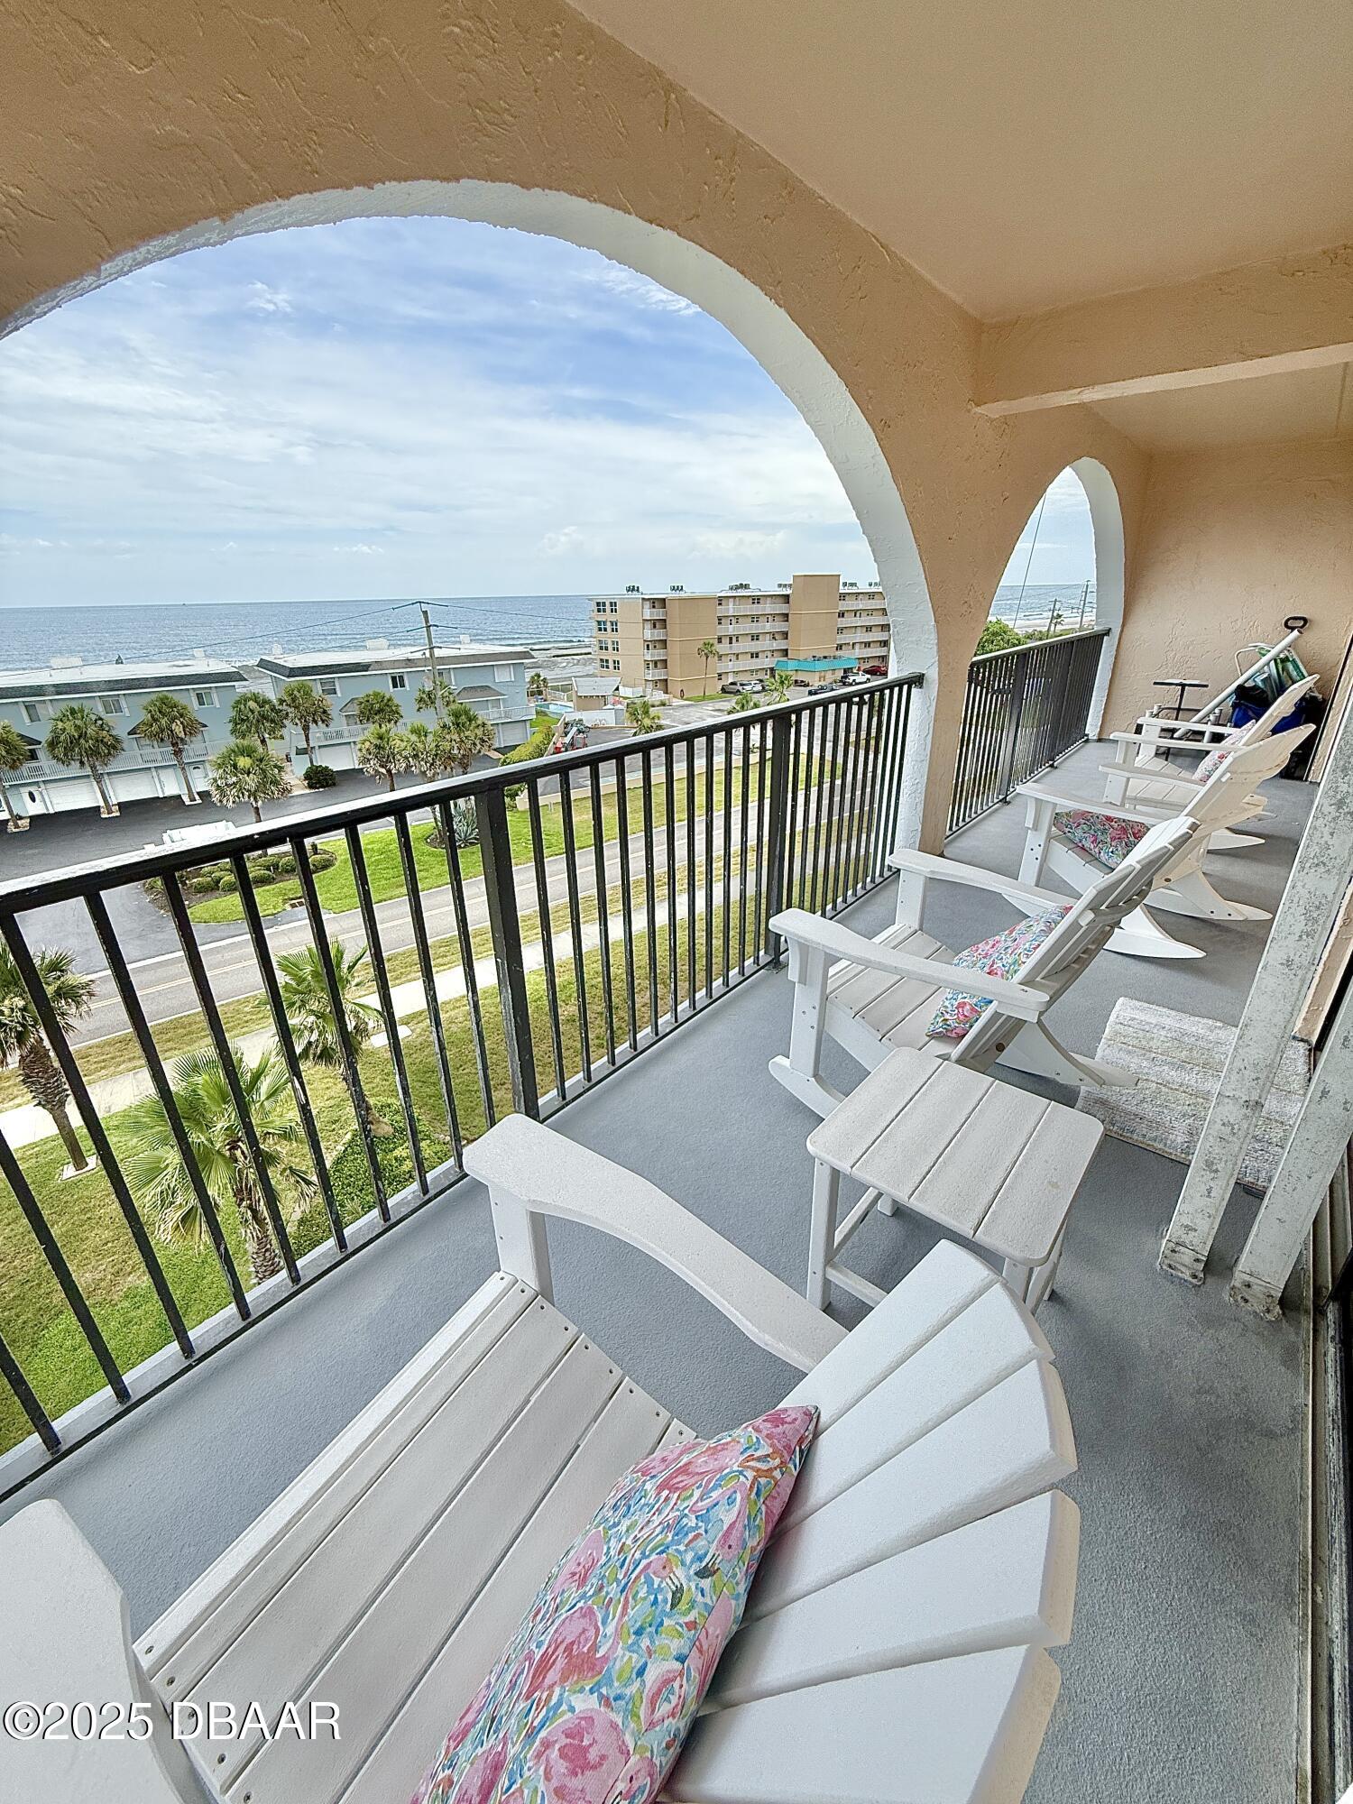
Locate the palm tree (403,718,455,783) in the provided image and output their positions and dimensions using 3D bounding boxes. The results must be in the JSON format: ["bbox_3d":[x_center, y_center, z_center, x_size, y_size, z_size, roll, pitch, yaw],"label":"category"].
[{"bbox_3d":[-15.569,-7.740,46.853,3.600,7.600,3.600,-18,28,-34],"label":"palm tree"}]

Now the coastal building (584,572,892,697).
[{"bbox_3d":[16.427,-47.365,127.434,63.000,16.600,15.500,-17,28,-33],"label":"coastal building"}]

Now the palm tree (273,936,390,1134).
[{"bbox_3d":[-9.065,4.080,20.096,3.100,6.400,3.100,-18,28,-34],"label":"palm tree"}]

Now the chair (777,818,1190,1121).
[{"bbox_3d":[0.850,0.160,2.116,0.925,0.985,0.790,19,30,39],"label":"chair"}]

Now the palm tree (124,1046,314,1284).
[{"bbox_3d":[-8.973,6.049,15.175,3.700,6.600,3.700,-18,28,-34],"label":"palm tree"}]

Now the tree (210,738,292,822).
[{"bbox_3d":[-25.436,-6.106,43.871,4.800,7.300,4.800,-18,28,-34],"label":"tree"}]

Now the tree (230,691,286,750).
[{"bbox_3d":[-35.505,-13.885,62.532,4.700,7.500,4.700,-18,28,-34],"label":"tree"}]

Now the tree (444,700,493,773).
[{"bbox_3d":[-13.381,-8.304,47.177,3.600,8.300,3.600,-18,28,-34],"label":"tree"}]

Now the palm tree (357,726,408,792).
[{"bbox_3d":[-18.467,-7.625,46.984,3.400,7.400,3.400,-18,28,-34],"label":"palm tree"}]

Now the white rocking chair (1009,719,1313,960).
[{"bbox_3d":[2.142,-0.358,3.276,0.790,0.985,0.925,-16,27,-31],"label":"white rocking chair"}]

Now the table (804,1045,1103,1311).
[{"bbox_3d":[0.578,0.680,1.577,0.455,0.457,0.455,18,29,38],"label":"table"}]

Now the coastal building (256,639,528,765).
[{"bbox_3d":[-29.124,-21.387,76.877,24.500,9.900,17.000,-18,28,-34],"label":"coastal building"}]

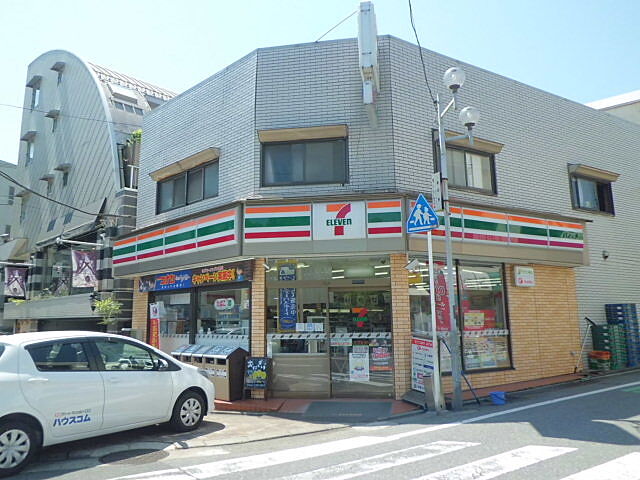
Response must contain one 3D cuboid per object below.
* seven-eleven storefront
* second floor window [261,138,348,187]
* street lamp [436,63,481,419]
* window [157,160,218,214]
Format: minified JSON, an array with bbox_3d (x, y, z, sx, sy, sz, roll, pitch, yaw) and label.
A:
[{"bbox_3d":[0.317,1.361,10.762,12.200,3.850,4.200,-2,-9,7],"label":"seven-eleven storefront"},{"bbox_3d":[-0.326,-1.584,9.788,1.766,0.958,0.160,-2,-9,7],"label":"second floor window"},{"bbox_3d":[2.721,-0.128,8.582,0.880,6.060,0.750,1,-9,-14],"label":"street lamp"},{"bbox_3d":[-3.310,-1.270,11.787,2.766,0.843,0.160,-10,-12,42],"label":"window"}]

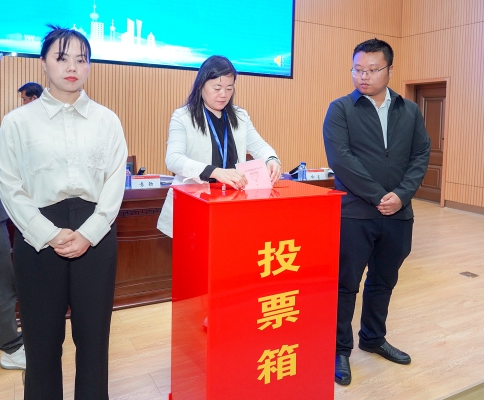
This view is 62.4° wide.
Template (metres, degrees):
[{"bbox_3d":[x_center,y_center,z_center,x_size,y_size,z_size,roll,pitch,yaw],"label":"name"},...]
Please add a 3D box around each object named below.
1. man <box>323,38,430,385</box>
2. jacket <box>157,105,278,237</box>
[{"bbox_3d":[0.685,0.055,2.070,0.540,1.720,0.370,1,6,0],"label":"man"},{"bbox_3d":[-0.145,-0.150,2.050,0.550,0.690,0.400,-1,7,-22],"label":"jacket"}]

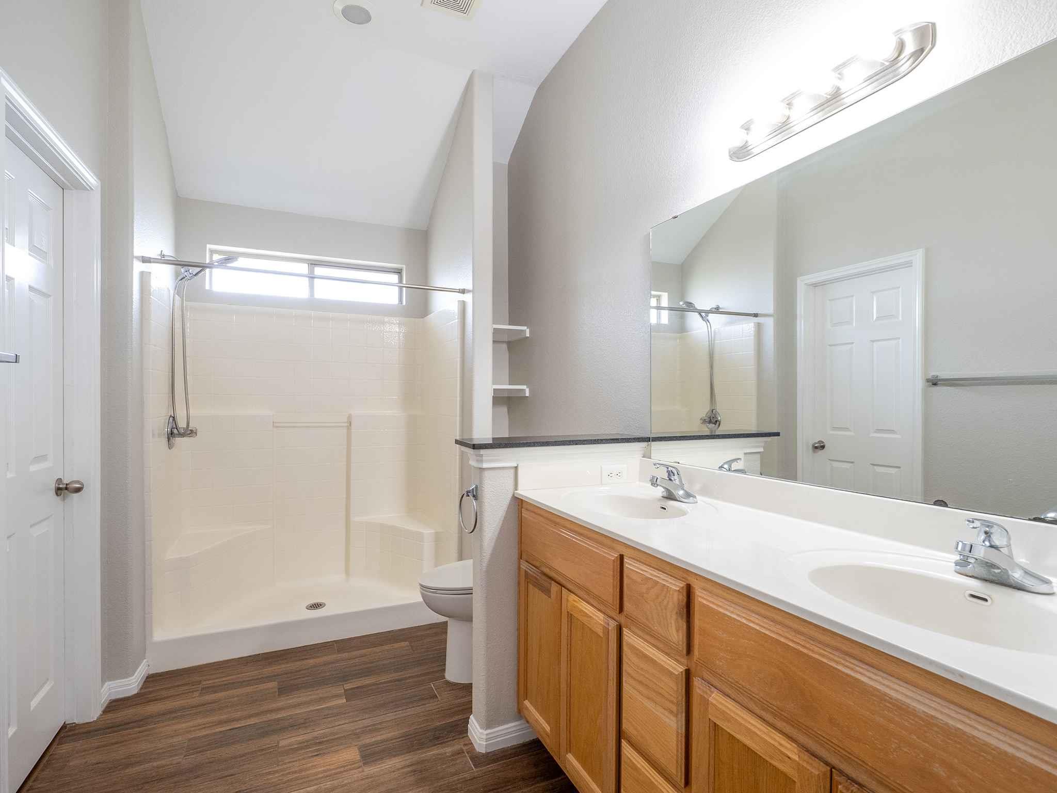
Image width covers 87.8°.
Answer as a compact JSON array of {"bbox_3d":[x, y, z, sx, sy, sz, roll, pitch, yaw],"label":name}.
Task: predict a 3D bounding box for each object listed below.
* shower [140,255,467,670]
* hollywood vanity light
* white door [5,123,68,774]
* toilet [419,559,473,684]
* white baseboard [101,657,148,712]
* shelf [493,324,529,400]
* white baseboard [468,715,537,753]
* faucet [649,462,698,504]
[{"bbox_3d":[-1.223,0.326,3.193,1.525,1.870,0.850,0,0,-24],"label":"shower"},{"bbox_3d":[0.713,-0.789,1.455,0.120,0.120,0.608,0,0,-24],"label":"hollywood vanity light"},{"bbox_3d":[-1.657,0.226,1.784,0.042,2.032,0.711,0,0,-24],"label":"white door"},{"bbox_3d":[-0.151,0.889,2.601,0.735,0.740,0.440,0,0,-24],"label":"toilet"},{"bbox_3d":[-1.722,1.219,2.332,0.110,0.078,0.330,0,0,-24],"label":"white baseboard"},{"bbox_3d":[-0.168,-0.201,3.309,0.220,0.405,0.290,0,0,-24],"label":"shelf"},{"bbox_3d":[-0.098,1.218,2.038,0.235,0.078,0.137,0,0,-24],"label":"white baseboard"},{"bbox_3d":[0.469,0.285,1.840,0.155,0.125,0.155,0,0,-24],"label":"faucet"}]

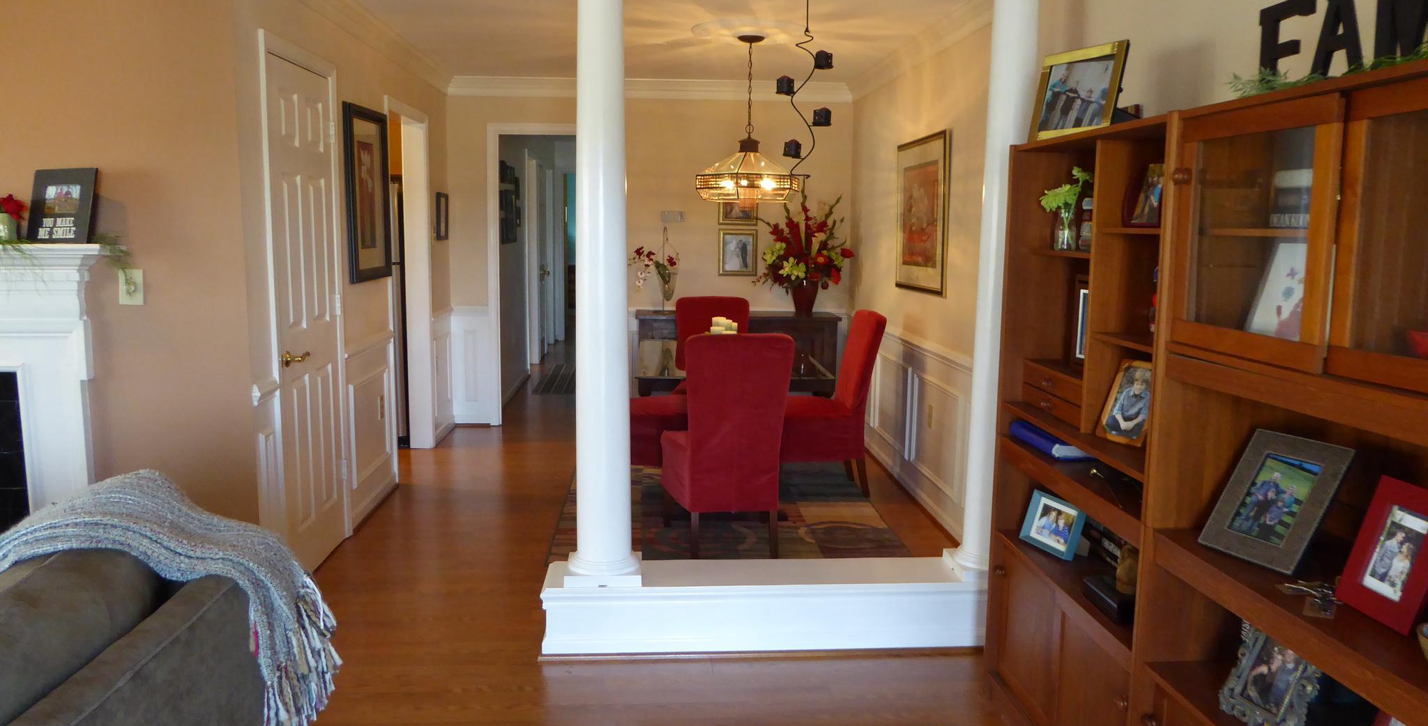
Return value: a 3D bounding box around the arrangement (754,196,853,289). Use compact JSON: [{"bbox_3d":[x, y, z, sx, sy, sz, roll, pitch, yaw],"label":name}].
[{"bbox_3d":[0.624,-0.842,7.130,0.660,0.650,0.450,0,8,-4],"label":"arrangement"}]

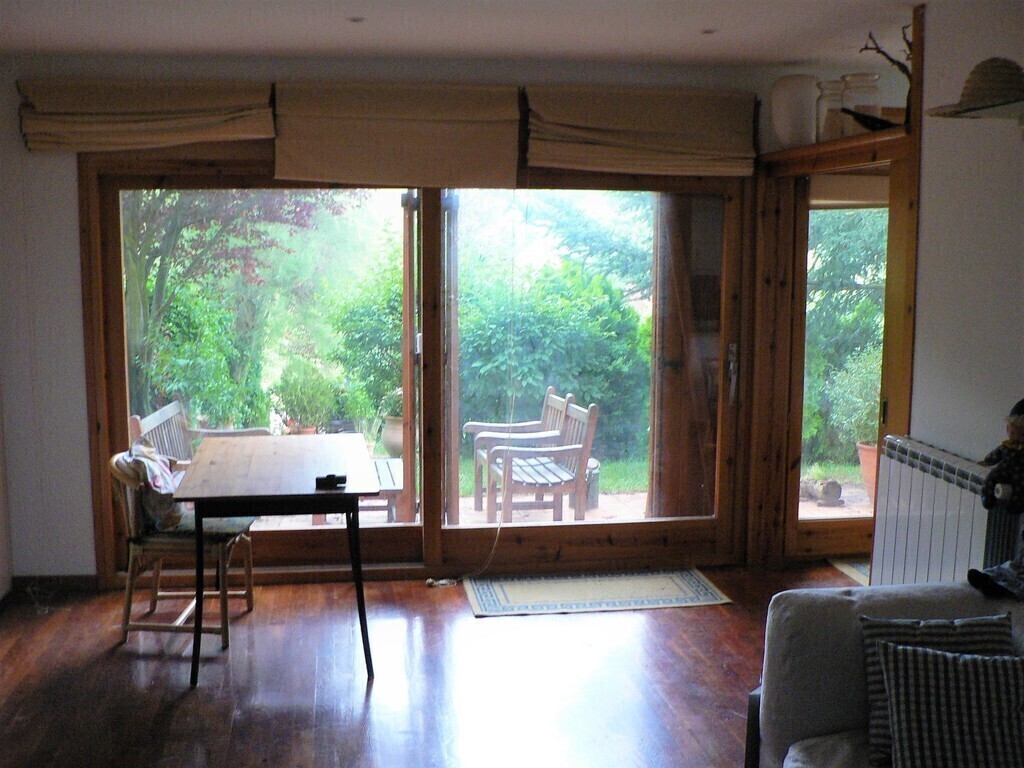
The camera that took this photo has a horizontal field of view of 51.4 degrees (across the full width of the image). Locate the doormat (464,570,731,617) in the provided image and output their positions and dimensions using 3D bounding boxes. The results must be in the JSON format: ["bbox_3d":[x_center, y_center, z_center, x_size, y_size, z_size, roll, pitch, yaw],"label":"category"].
[{"bbox_3d":[0.397,1.000,5.186,1.220,0.012,0.560,-1,8,-7],"label":"doormat"}]

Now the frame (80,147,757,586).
[{"bbox_3d":[-0.395,-0.089,5.308,3.260,2.140,0.130,-1,8,-7],"label":"frame"}]

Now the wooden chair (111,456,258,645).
[{"bbox_3d":[-1.443,0.660,4.643,0.500,0.830,0.470,0,8,2],"label":"wooden chair"}]

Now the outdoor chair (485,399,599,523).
[{"bbox_3d":[0.157,0.555,6.975,0.670,0.900,0.540,-2,8,-13],"label":"outdoor chair"}]

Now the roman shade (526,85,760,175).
[{"bbox_3d":[0.625,-1.221,5.190,1.144,0.411,0.100,-1,8,-7],"label":"roman shade"}]

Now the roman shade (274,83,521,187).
[{"bbox_3d":[-0.538,-1.168,5.044,1.144,0.466,0.100,-1,8,-7],"label":"roman shade"}]

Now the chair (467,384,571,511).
[{"bbox_3d":[0.045,0.494,7.440,0.670,0.900,0.540,-2,8,-13],"label":"chair"}]

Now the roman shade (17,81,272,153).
[{"bbox_3d":[-1.657,-1.220,4.890,1.119,0.317,0.100,-1,8,-7],"label":"roman shade"}]

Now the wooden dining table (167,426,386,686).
[{"bbox_3d":[-1.001,0.701,4.669,0.768,0.742,1.302,-1,8,-11],"label":"wooden dining table"}]

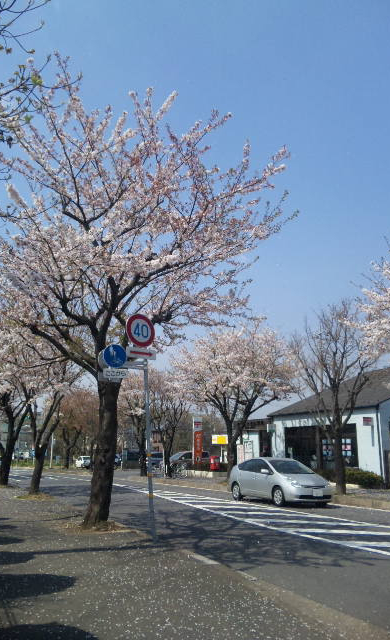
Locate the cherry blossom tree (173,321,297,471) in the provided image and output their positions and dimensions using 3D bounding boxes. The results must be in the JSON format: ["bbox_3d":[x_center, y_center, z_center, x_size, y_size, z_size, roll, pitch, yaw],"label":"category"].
[{"bbox_3d":[2.289,4.438,29.524,6.600,8.800,6.500,0,-14,0],"label":"cherry blossom tree"}]

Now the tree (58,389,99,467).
[{"bbox_3d":[-12.638,11.732,58.231,5.300,8.577,5.300,0,-14,0],"label":"tree"}]

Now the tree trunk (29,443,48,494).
[{"bbox_3d":[-6.392,6.005,21.787,0.580,2.000,0.520,7,-16,-24],"label":"tree trunk"}]

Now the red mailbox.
[{"bbox_3d":[1.264,9.515,34.728,0.520,1.340,0.480,6,-15,-24],"label":"red mailbox"}]

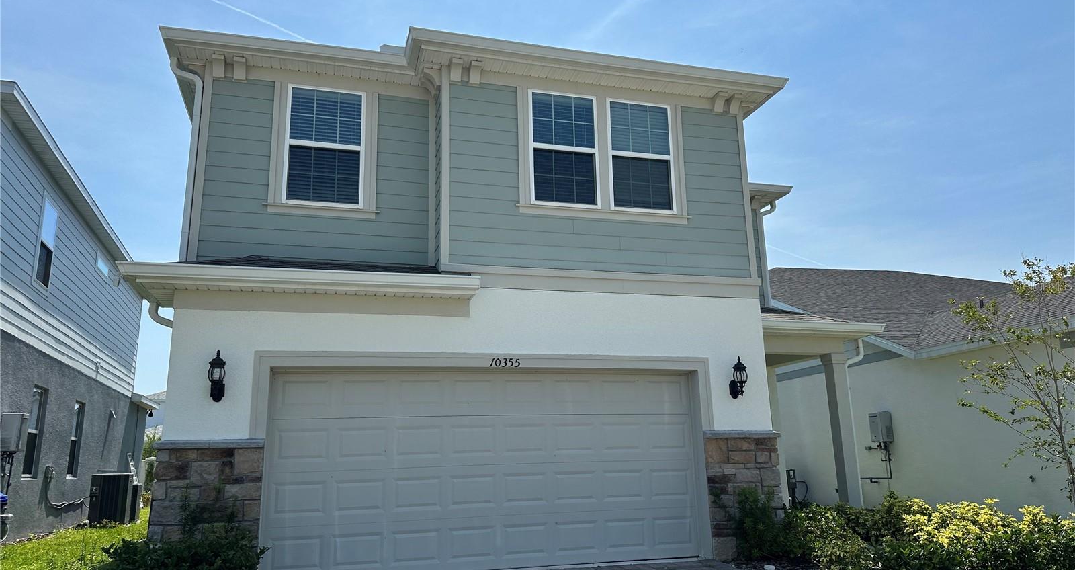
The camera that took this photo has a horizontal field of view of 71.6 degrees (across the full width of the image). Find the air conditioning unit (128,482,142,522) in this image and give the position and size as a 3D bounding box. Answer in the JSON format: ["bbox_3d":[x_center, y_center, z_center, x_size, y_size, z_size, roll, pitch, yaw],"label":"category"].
[{"bbox_3d":[-9.283,4.881,16.630,0.650,0.810,0.650,2,-14,-16],"label":"air conditioning unit"}]

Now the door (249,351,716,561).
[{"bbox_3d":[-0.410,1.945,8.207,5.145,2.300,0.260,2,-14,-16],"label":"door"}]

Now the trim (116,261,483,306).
[{"bbox_3d":[-2.344,-0.008,7.697,3.455,0.150,0.620,2,-14,-16],"label":"trim"}]

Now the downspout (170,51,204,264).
[{"bbox_3d":[-4.081,-1.434,8.479,0.385,2.460,0.110,2,-14,-16],"label":"downspout"}]

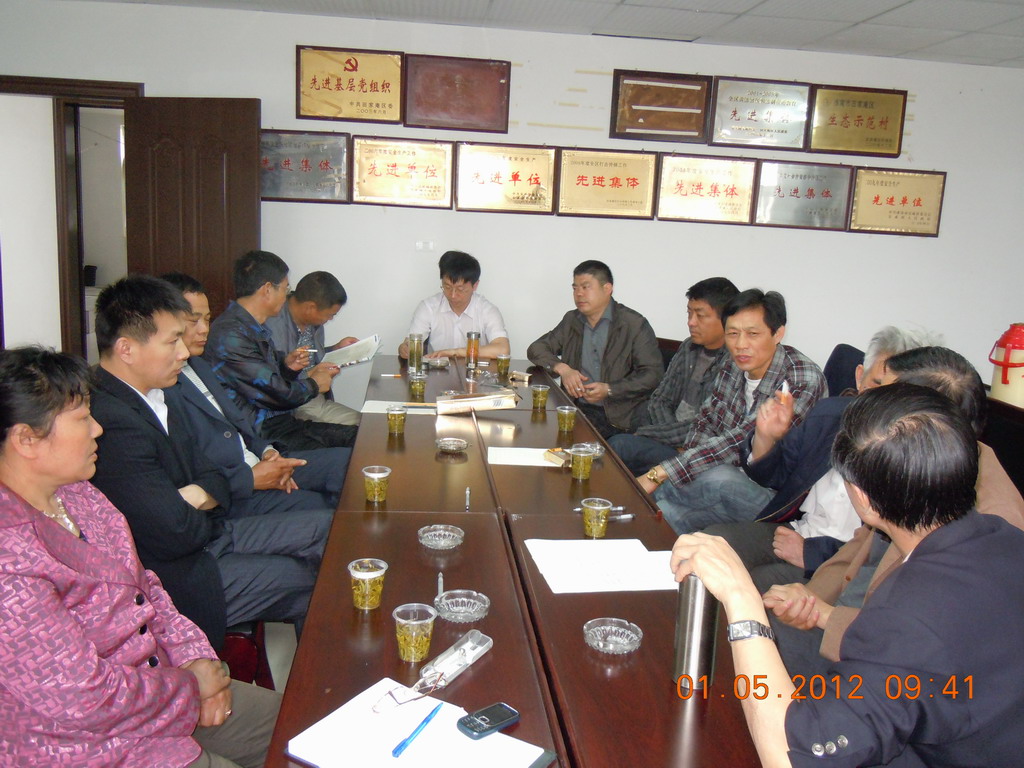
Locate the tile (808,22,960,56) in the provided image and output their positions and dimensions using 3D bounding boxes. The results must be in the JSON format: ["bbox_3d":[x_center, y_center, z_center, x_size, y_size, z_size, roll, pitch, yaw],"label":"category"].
[{"bbox_3d":[2.019,-1.881,4.853,0.610,0.016,0.610,1,10,-7],"label":"tile"}]

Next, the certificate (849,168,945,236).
[{"bbox_3d":[2.343,-1.106,5.406,0.585,0.384,0.025,1,10,-7],"label":"certificate"}]

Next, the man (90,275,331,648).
[{"bbox_3d":[-0.662,0.410,2.063,0.780,1.290,0.550,1,10,-9],"label":"man"}]

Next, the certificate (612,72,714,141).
[{"bbox_3d":[0.862,-1.597,5.128,0.585,0.384,0.025,1,10,-7],"label":"certificate"}]

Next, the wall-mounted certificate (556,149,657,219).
[{"bbox_3d":[0.569,-1.193,5.304,0.600,0.397,0.030,2,11,-7],"label":"wall-mounted certificate"}]

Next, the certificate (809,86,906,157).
[{"bbox_3d":[2.095,-1.593,5.387,0.600,0.397,0.030,2,11,-7],"label":"certificate"}]

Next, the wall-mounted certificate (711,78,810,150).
[{"bbox_3d":[1.454,-1.578,5.206,0.585,0.384,0.025,1,10,-7],"label":"wall-mounted certificate"}]

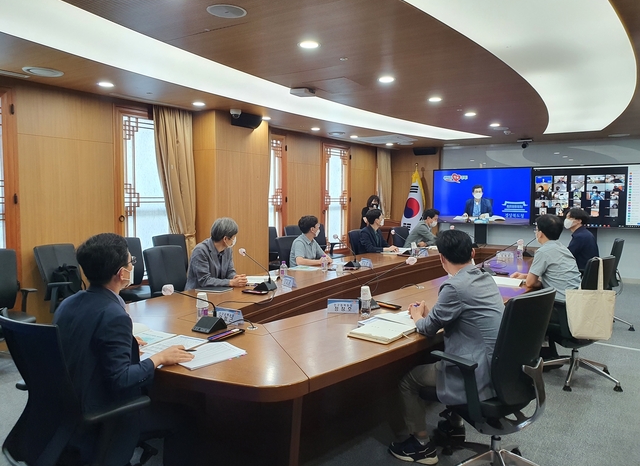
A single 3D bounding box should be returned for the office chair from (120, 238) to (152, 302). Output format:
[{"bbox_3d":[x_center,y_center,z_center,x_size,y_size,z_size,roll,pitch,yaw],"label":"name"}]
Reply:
[{"bbox_3d":[-2.070,0.583,5.515,0.640,1.030,0.640,3,5,34],"label":"office chair"}]

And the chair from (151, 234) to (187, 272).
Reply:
[{"bbox_3d":[-1.691,0.557,5.879,0.620,1.000,0.620,3,5,37],"label":"chair"}]

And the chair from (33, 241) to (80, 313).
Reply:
[{"bbox_3d":[-2.290,0.647,4.581,0.660,1.010,0.650,2,5,25],"label":"chair"}]

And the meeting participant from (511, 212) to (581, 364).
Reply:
[{"bbox_3d":[1.910,0.516,4.049,0.560,1.340,0.740,-4,6,-43],"label":"meeting participant"}]

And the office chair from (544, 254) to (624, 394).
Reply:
[{"bbox_3d":[2.100,0.694,3.942,0.650,1.010,0.670,-3,5,-37],"label":"office chair"}]

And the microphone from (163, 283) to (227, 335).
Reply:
[{"bbox_3d":[-0.662,0.398,2.592,0.130,0.285,0.400,2,4,30],"label":"microphone"}]

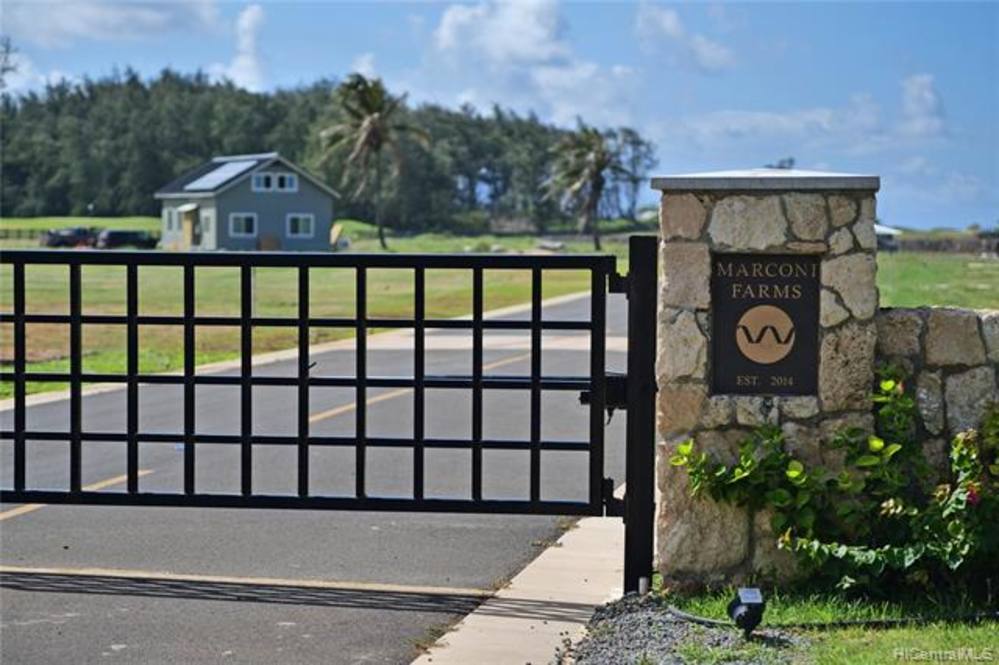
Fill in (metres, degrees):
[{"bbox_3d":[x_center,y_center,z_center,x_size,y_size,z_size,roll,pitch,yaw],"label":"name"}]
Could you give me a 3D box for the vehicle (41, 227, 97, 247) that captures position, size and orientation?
[{"bbox_3d":[-32.041,-7.042,186.000,4.500,1.550,1.820,0,3,-12],"label":"vehicle"}]

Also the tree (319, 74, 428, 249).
[{"bbox_3d":[-8.581,-11.646,170.000,7.400,11.800,7.400,0,3,0],"label":"tree"}]

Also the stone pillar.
[{"bbox_3d":[1.122,0.177,10.530,0.910,1.690,0.900,1,3,5],"label":"stone pillar"}]

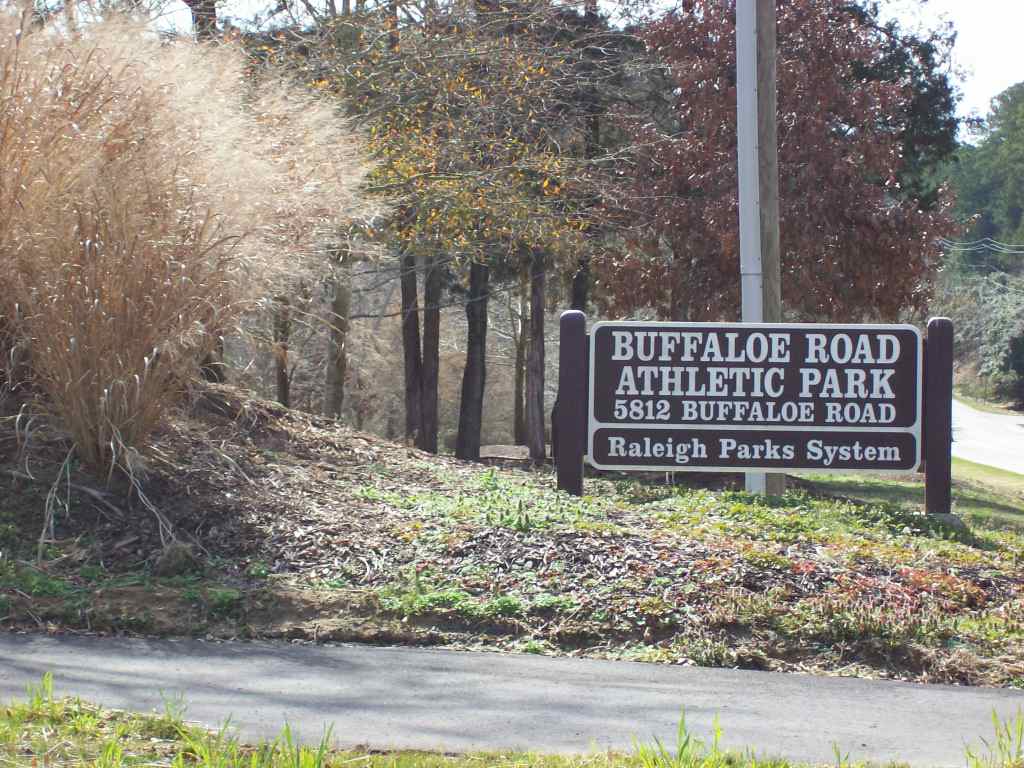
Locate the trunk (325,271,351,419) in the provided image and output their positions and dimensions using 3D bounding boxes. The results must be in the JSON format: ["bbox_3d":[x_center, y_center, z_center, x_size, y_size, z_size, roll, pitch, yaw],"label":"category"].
[{"bbox_3d":[-2.015,-0.458,37.000,0.232,1.717,0.232,3,0,0],"label":"trunk"}]

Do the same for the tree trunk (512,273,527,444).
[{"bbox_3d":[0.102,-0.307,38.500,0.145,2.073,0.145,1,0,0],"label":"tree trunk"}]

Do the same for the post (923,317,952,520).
[{"bbox_3d":[3.109,0.229,23.250,0.185,1.438,0.185,0,0,0],"label":"post"}]

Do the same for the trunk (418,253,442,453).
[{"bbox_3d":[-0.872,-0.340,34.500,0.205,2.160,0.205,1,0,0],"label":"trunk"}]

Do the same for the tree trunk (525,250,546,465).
[{"bbox_3d":[0.253,-0.274,33.000,0.196,2.211,0.196,1,0,0],"label":"tree trunk"}]

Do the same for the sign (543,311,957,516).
[{"bbox_3d":[1.778,0.211,23.250,2.861,1.452,0.190,0,0,0],"label":"sign"}]

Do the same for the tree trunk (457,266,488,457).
[{"bbox_3d":[-0.406,-0.236,33.500,0.273,2.079,0.273,3,0,0],"label":"tree trunk"}]

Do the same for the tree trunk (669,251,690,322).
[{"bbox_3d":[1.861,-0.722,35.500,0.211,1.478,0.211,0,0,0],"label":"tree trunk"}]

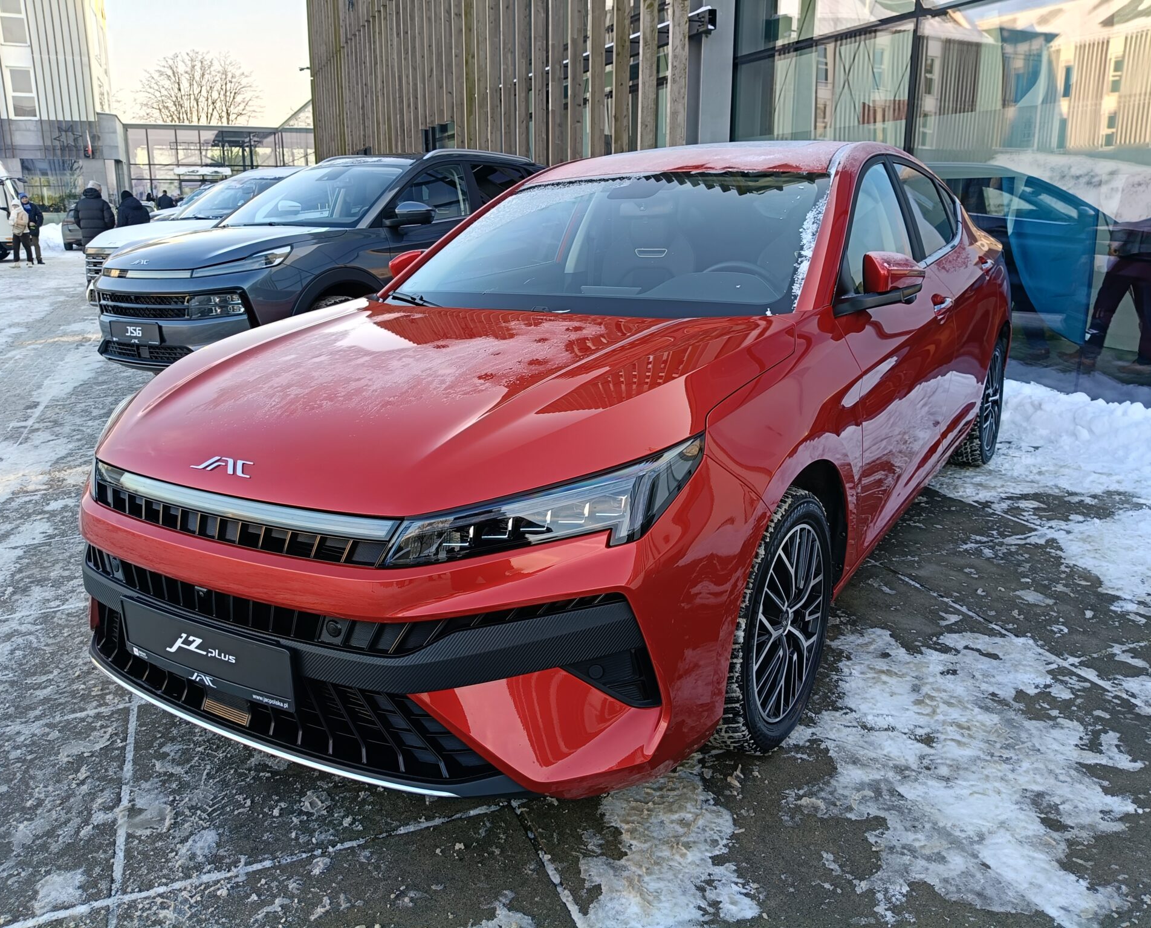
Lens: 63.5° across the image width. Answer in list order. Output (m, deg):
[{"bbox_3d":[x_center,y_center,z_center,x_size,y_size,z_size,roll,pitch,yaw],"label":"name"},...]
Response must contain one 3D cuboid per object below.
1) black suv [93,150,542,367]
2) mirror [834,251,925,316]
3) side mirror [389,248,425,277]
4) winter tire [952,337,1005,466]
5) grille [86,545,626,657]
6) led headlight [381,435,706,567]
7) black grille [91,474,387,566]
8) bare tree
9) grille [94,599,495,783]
[{"bbox_3d":[-1.583,-1.723,7.768,1.880,1.700,4.605,8,17,32],"label":"black suv"},{"bbox_3d":[0.858,-0.503,2.558,0.220,0.175,0.180,8,18,32],"label":"mirror"},{"bbox_3d":[-0.663,-0.719,3.524,0.220,0.170,0.180,8,18,32],"label":"side mirror"},{"bbox_3d":[1.898,-0.320,4.500,0.225,0.650,0.650,8,18,32],"label":"winter tire"},{"bbox_3d":[-0.679,0.232,1.969,1.600,0.150,0.270,8,18,32],"label":"grille"},{"bbox_3d":[-0.053,0.069,1.702,0.430,0.190,0.450,8,18,32],"label":"led headlight"},{"bbox_3d":[-0.717,0.110,1.882,0.900,0.085,0.090,8,18,32],"label":"black grille"},{"bbox_3d":[-24.433,-20.564,60.000,7.800,12.300,7.800,0,15,0],"label":"bare tree"},{"bbox_3d":[-0.715,0.435,1.956,1.240,0.200,0.200,8,18,32],"label":"grille"}]

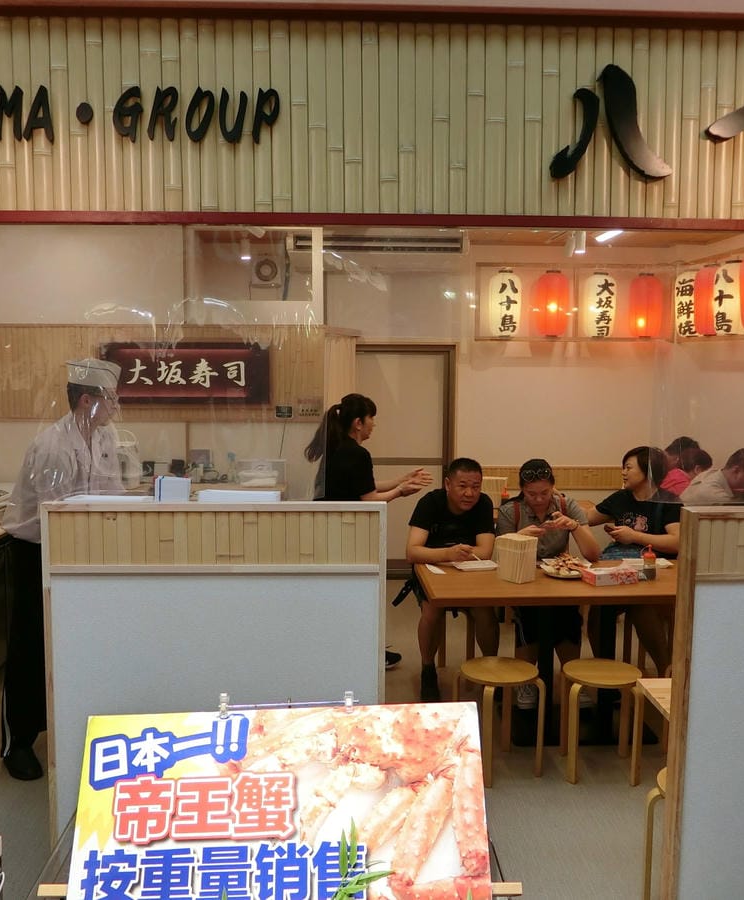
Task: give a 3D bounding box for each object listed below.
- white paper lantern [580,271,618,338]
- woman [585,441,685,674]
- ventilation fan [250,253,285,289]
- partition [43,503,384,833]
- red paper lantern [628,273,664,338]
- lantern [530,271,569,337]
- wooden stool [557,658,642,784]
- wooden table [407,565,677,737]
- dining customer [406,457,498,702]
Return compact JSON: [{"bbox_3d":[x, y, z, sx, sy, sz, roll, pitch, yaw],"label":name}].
[{"bbox_3d":[1.787,-1.129,6.764,0.250,0.490,0.250,0,6,-3],"label":"white paper lantern"},{"bbox_3d":[1.487,0.631,4.872,0.580,1.290,0.700,3,6,22],"label":"woman"},{"bbox_3d":[-0.803,-1.373,6.631,0.260,0.270,0.140,0,6,-3],"label":"ventilation fan"},{"bbox_3d":[-0.503,0.835,2.889,1.092,1.341,0.130,0,6,-3],"label":"partition"},{"bbox_3d":[2.143,-1.123,6.747,0.270,0.490,0.270,0,6,-3],"label":"red paper lantern"},{"bbox_3d":[1.400,-1.131,6.725,0.245,0.500,0.245,0,6,-3],"label":"lantern"},{"bbox_3d":[0.981,1.174,3.741,0.355,0.440,0.355,1,6,3],"label":"wooden stool"},{"bbox_3d":[0.951,0.973,4.250,1.420,0.720,0.740,0,6,-3],"label":"wooden table"},{"bbox_3d":[0.431,0.658,4.651,0.500,1.270,0.700,0,6,-5],"label":"dining customer"}]

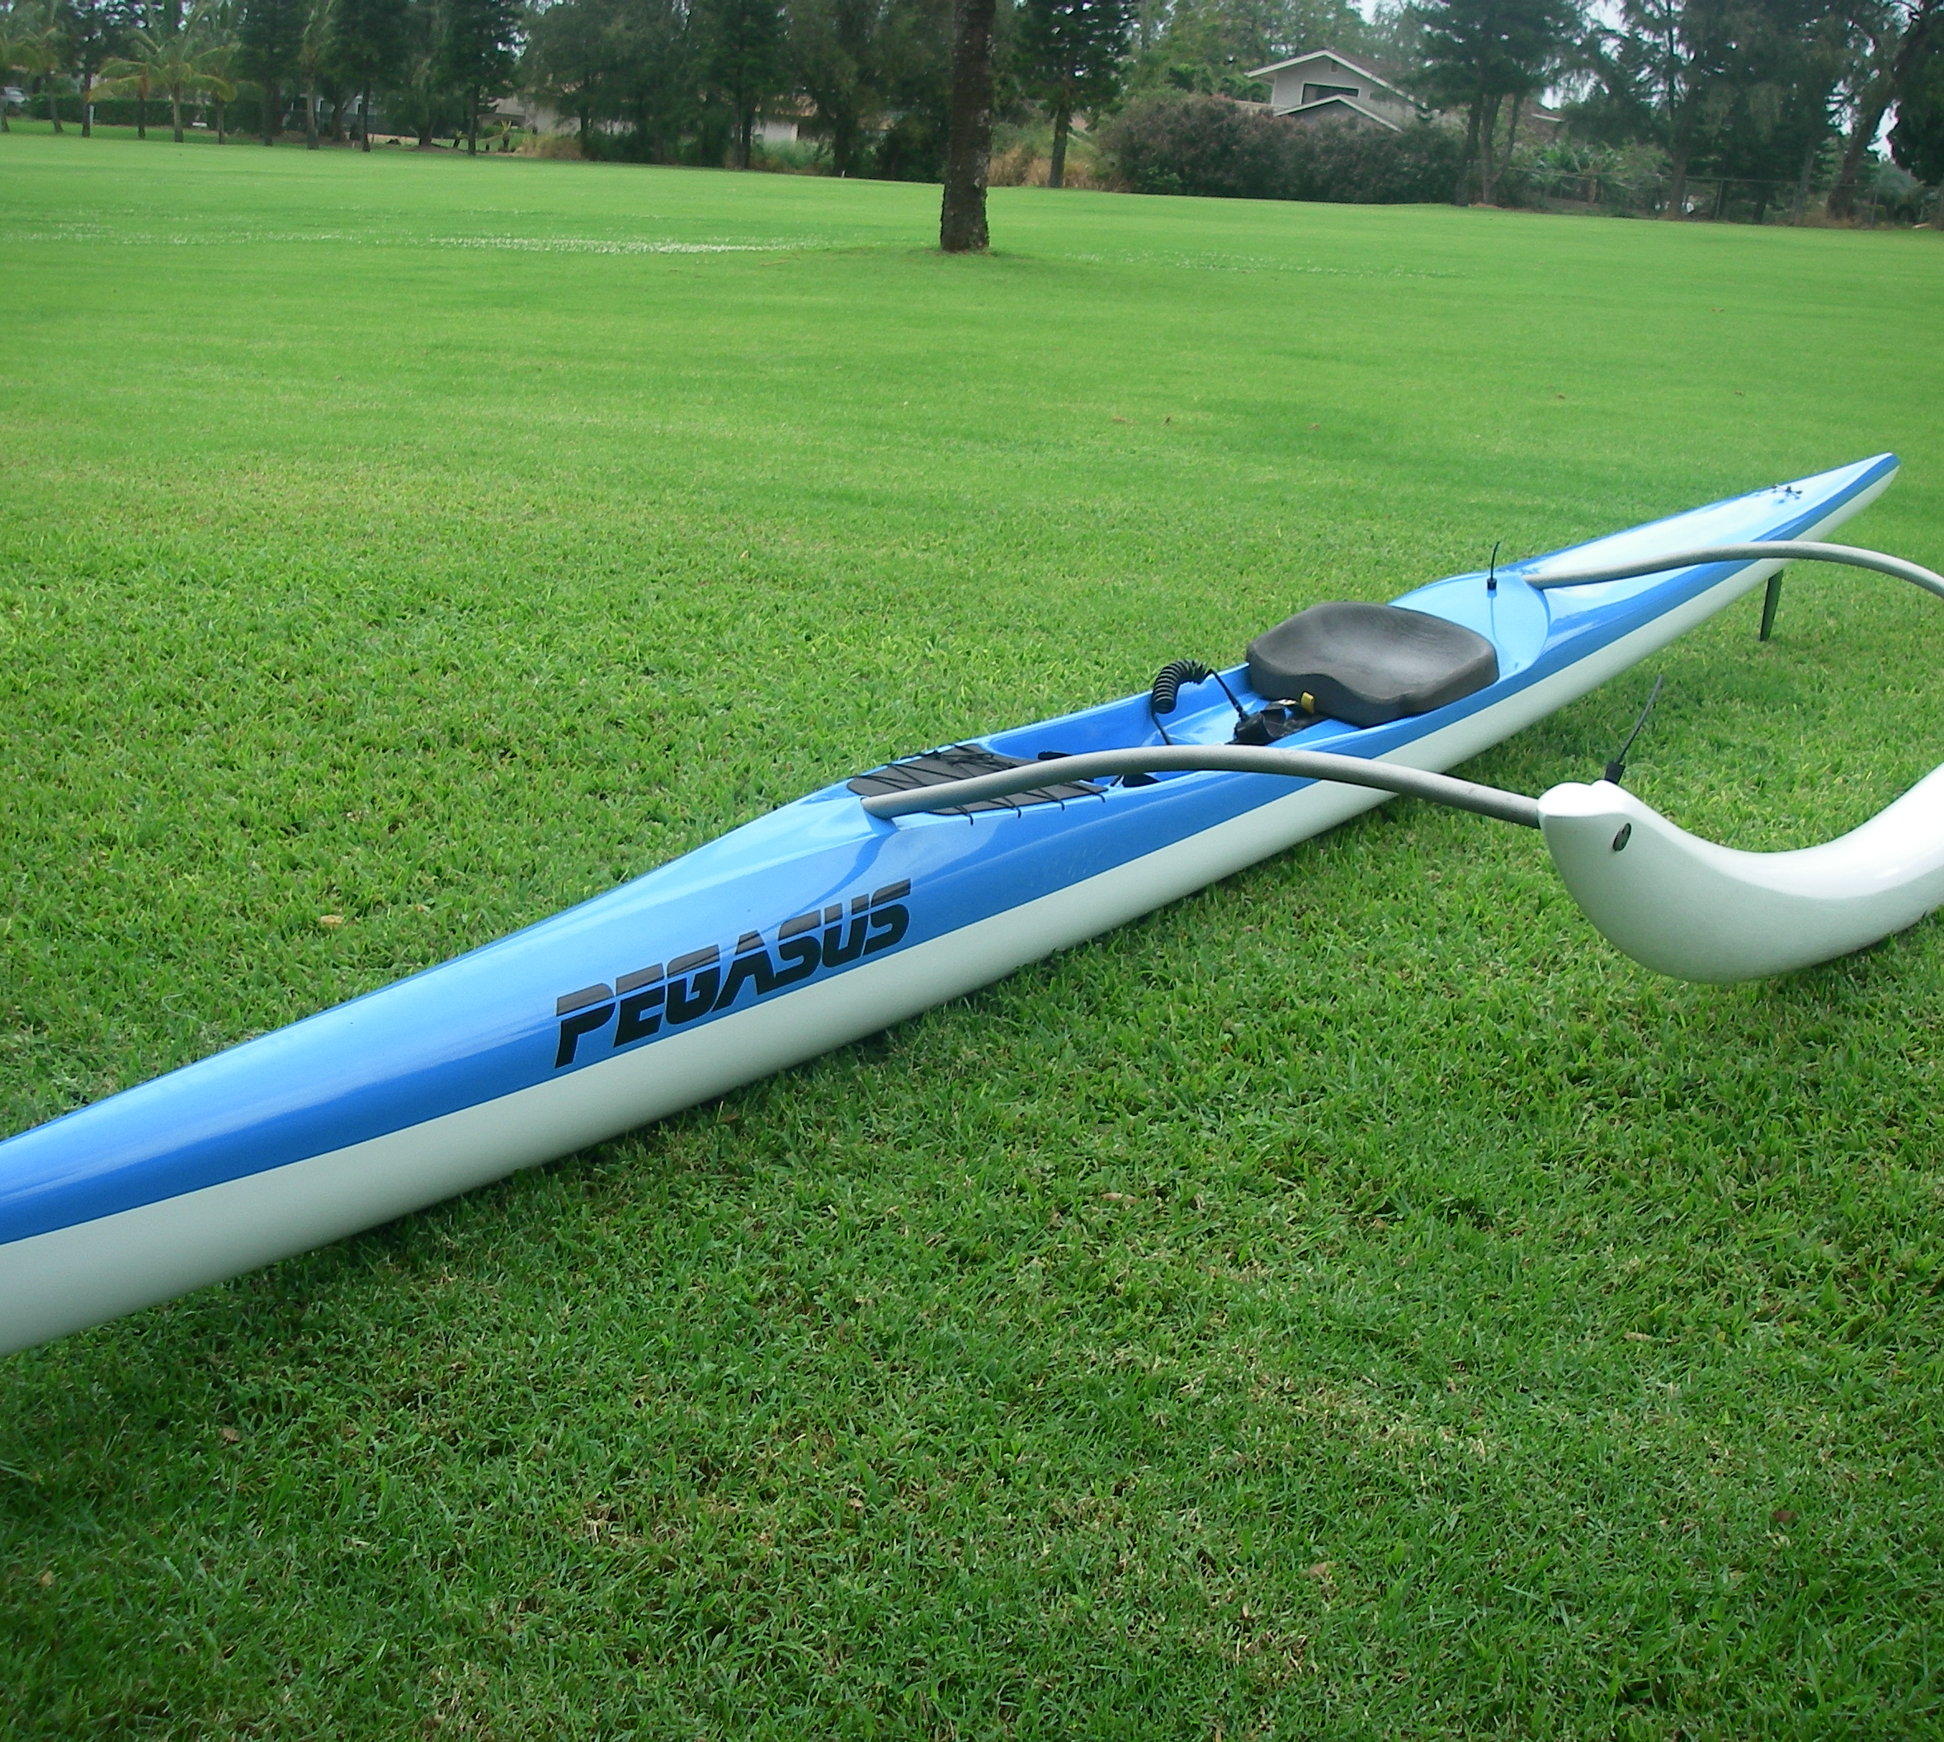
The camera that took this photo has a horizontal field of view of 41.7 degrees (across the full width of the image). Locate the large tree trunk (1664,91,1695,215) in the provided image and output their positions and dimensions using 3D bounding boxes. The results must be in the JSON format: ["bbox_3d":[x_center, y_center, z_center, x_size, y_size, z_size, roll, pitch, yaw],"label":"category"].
[{"bbox_3d":[23.038,-23.333,83.000,0.600,4.014,0.600,7,16,14],"label":"large tree trunk"}]

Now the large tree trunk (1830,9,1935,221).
[{"bbox_3d":[30.633,-25.492,86.000,2.400,6.679,1.300,8,17,17],"label":"large tree trunk"}]

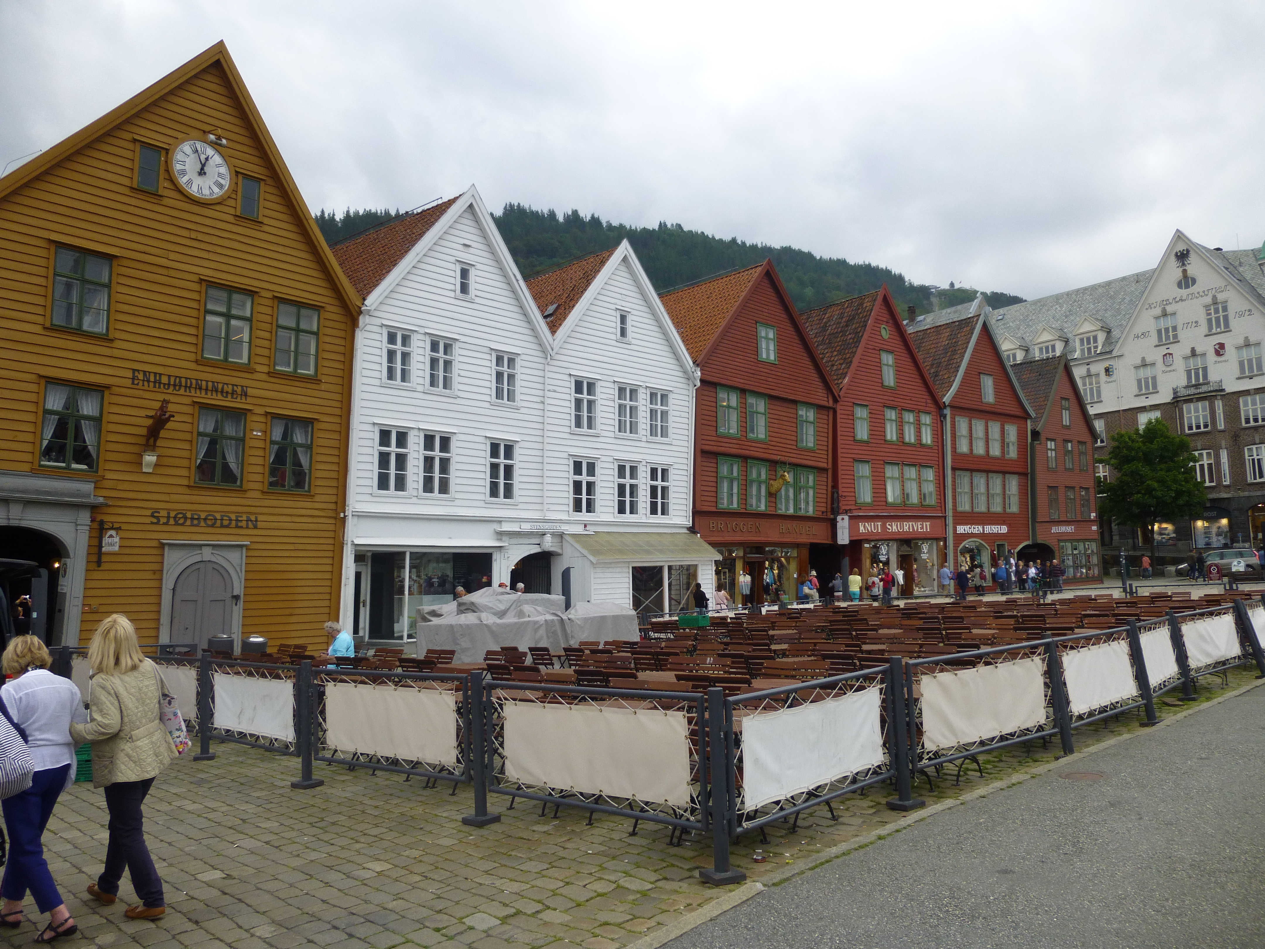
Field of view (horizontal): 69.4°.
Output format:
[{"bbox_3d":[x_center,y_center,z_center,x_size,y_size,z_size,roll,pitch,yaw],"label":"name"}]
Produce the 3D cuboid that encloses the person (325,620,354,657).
[{"bbox_3d":[-4.018,2.613,12.400,0.750,1.260,0.520,1,-7,-16],"label":"person"}]

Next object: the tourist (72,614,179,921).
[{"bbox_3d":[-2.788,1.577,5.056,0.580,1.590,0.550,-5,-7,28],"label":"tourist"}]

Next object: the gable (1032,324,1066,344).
[{"bbox_3d":[33.449,-11.135,72.945,1.800,1.398,2.135,3,-8,-36],"label":"gable"}]

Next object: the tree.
[{"bbox_3d":[34.050,1.552,60.600,7.500,10.550,7.500,-6,-8,33],"label":"tree"}]

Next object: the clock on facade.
[{"bbox_3d":[-10.888,-7.726,23.103,0.150,1.500,1.500,-7,-9,42],"label":"clock on facade"}]

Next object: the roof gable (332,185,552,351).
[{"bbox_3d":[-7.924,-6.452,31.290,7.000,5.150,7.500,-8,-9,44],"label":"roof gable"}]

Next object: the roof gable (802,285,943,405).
[{"bbox_3d":[11.086,-6.289,49.154,8.700,6.200,6.500,4,-8,-38],"label":"roof gable"}]

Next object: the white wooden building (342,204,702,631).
[{"bbox_3d":[-7.005,-1.456,35.095,12.000,14.250,15.000,-8,-9,44],"label":"white wooden building"}]

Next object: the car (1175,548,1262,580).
[{"bbox_3d":[34.028,5.237,53.000,4.350,1.600,1.770,-4,-7,22],"label":"car"}]

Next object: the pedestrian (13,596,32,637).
[{"bbox_3d":[-14.028,3.624,21.000,0.550,1.670,0.400,3,-8,-33],"label":"pedestrian"}]

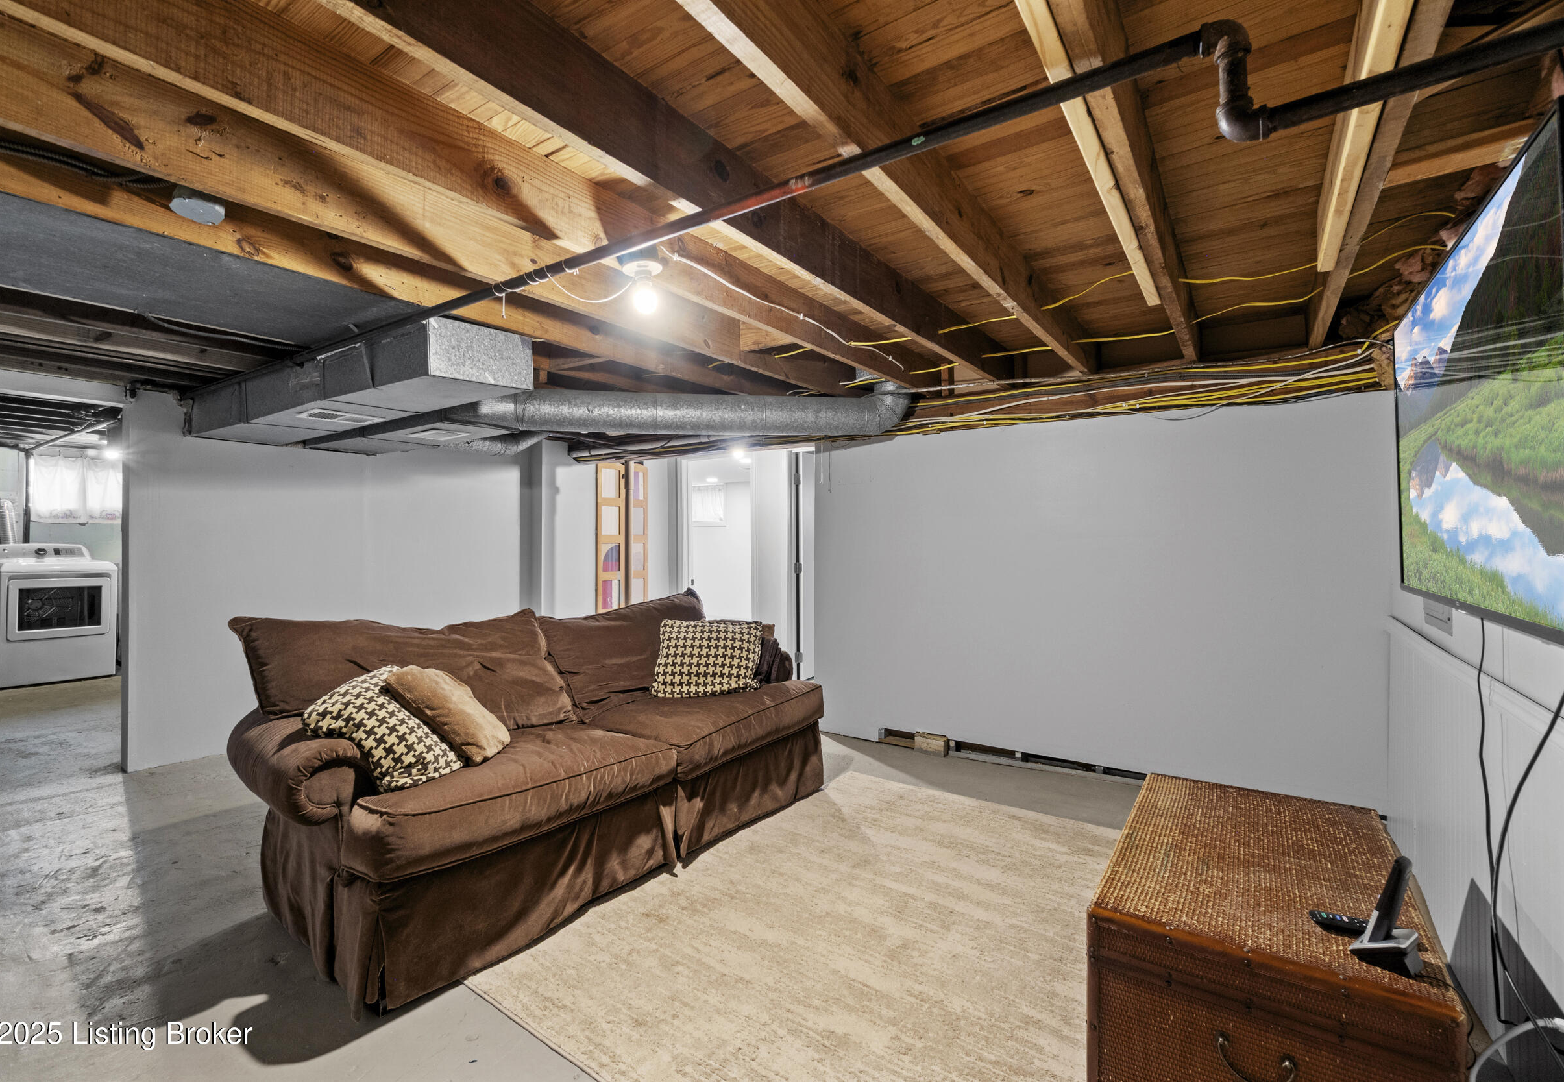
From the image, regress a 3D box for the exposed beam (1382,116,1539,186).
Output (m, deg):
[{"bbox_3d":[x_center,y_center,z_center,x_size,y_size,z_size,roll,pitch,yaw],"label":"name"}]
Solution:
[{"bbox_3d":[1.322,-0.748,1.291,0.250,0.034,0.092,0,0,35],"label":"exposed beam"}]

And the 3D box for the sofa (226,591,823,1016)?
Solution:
[{"bbox_3d":[-0.739,0.677,2.565,0.970,0.860,2.000,0,0,38],"label":"sofa"}]

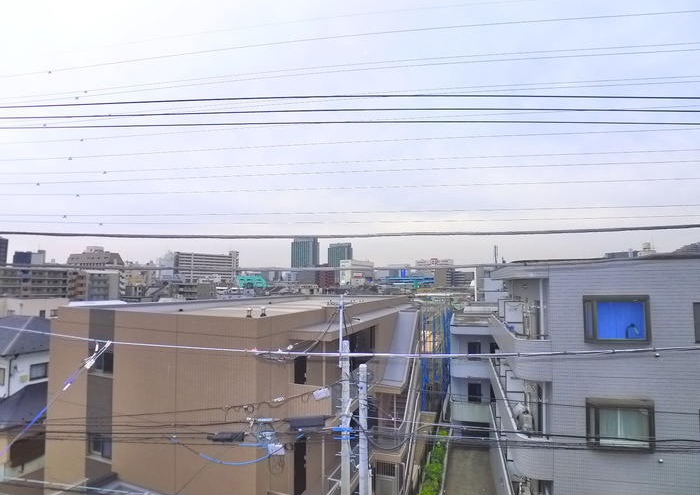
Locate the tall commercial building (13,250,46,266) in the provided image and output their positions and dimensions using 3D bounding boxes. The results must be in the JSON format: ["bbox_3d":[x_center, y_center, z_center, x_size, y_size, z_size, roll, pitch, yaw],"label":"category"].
[{"bbox_3d":[-216.980,17.220,329.570,13.500,29.000,11.200,-1,-4,12],"label":"tall commercial building"}]

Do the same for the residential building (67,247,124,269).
[{"bbox_3d":[-179.820,16.390,344.650,27.800,32.500,22.200,-1,-4,10],"label":"residential building"}]

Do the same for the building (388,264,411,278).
[{"bbox_3d":[63.570,35.970,618.960,25.300,27.900,19.500,-1,-4,16],"label":"building"}]

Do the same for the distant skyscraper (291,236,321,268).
[{"bbox_3d":[-99.130,29.440,1090.300,52.400,100.000,33.800,-1,-4,20],"label":"distant skyscraper"}]

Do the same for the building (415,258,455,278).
[{"bbox_3d":[105.070,31.130,599.230,45.400,35.000,20.600,-1,-4,15],"label":"building"}]

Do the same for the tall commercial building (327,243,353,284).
[{"bbox_3d":[-22.390,39.620,1219.920,53.800,96.000,34.700,-1,-4,20],"label":"tall commercial building"}]

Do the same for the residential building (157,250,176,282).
[{"bbox_3d":[-139.650,19.330,369.520,8.700,29.800,8.700,-1,-4,15],"label":"residential building"}]

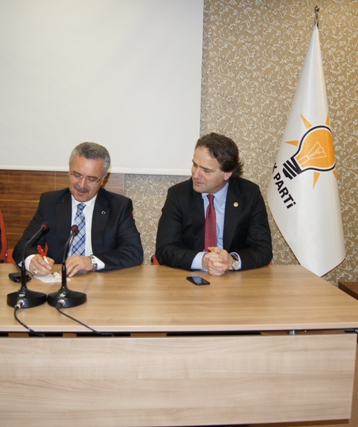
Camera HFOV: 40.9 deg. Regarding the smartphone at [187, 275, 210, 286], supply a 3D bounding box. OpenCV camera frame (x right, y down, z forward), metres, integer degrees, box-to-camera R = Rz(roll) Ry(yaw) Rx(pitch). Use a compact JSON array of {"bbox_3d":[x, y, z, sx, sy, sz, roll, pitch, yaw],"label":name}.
[{"bbox_3d":[0.078,0.266,1.907,0.058,0.011,0.110,0,7,-18],"label":"smartphone"}]

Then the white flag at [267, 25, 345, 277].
[{"bbox_3d":[0.769,-0.332,2.884,0.470,1.550,0.250,2,6,4],"label":"white flag"}]

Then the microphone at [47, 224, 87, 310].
[{"bbox_3d":[-0.362,0.169,1.589,0.125,0.245,0.165,3,6,7],"label":"microphone"}]

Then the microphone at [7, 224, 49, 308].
[{"bbox_3d":[-0.485,0.164,1.579,0.125,0.250,0.165,3,6,12],"label":"microphone"}]

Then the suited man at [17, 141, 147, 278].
[{"bbox_3d":[-0.435,0.328,2.165,0.560,1.280,0.620,2,6,-2],"label":"suited man"}]

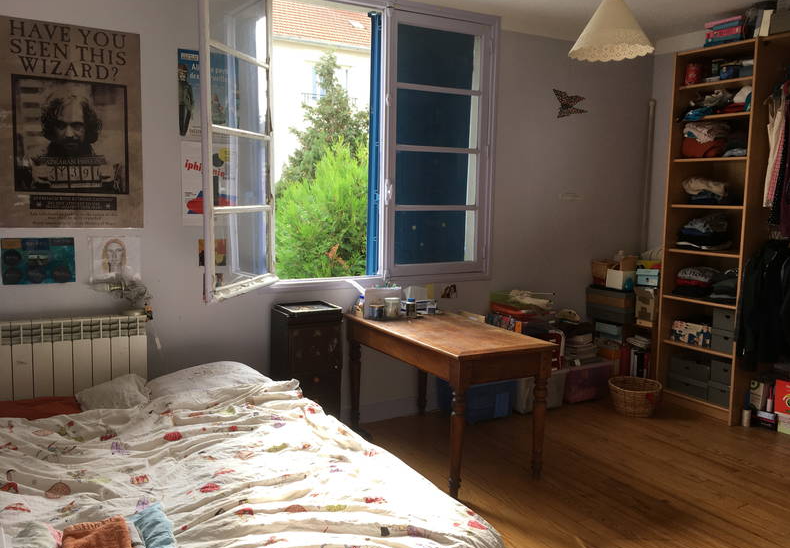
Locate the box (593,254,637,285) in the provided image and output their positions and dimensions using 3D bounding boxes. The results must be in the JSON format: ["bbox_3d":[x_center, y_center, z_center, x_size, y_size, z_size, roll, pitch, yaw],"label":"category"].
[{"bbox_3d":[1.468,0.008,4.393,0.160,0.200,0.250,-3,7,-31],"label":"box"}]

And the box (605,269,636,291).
[{"bbox_3d":[1.523,0.036,4.450,0.126,0.119,0.141,-2,7,-28],"label":"box"}]

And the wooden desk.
[{"bbox_3d":[0.232,0.605,3.472,0.568,0.669,1.166,-2,7,-28],"label":"wooden desk"}]

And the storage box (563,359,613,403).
[{"bbox_3d":[1.237,0.713,4.456,0.360,0.240,0.240,-3,7,-27],"label":"storage box"}]

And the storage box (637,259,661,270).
[{"bbox_3d":[1.724,-0.061,4.400,0.140,0.070,0.190,-3,7,-31],"label":"storage box"}]

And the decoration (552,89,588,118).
[{"bbox_3d":[1.195,-1.135,4.435,0.322,0.186,0.035,-2,7,-28],"label":"decoration"}]

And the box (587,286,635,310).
[{"bbox_3d":[1.457,0.161,4.415,0.150,0.110,0.325,-3,7,-31],"label":"box"}]

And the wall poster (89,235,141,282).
[{"bbox_3d":[-1.346,-0.070,3.187,0.227,0.219,0.012,-2,7,-28],"label":"wall poster"}]

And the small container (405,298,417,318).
[{"bbox_3d":[0.091,0.192,3.742,0.053,0.104,0.053,-2,7,-28],"label":"small container"}]

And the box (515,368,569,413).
[{"bbox_3d":[0.874,0.731,4.258,0.375,0.240,0.260,-3,7,-27],"label":"box"}]

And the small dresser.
[{"bbox_3d":[-0.472,0.543,3.549,0.300,0.735,0.285,-3,7,-29],"label":"small dresser"}]

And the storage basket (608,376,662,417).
[{"bbox_3d":[1.514,0.780,4.178,0.335,0.174,0.335,-2,7,-25],"label":"storage basket"}]

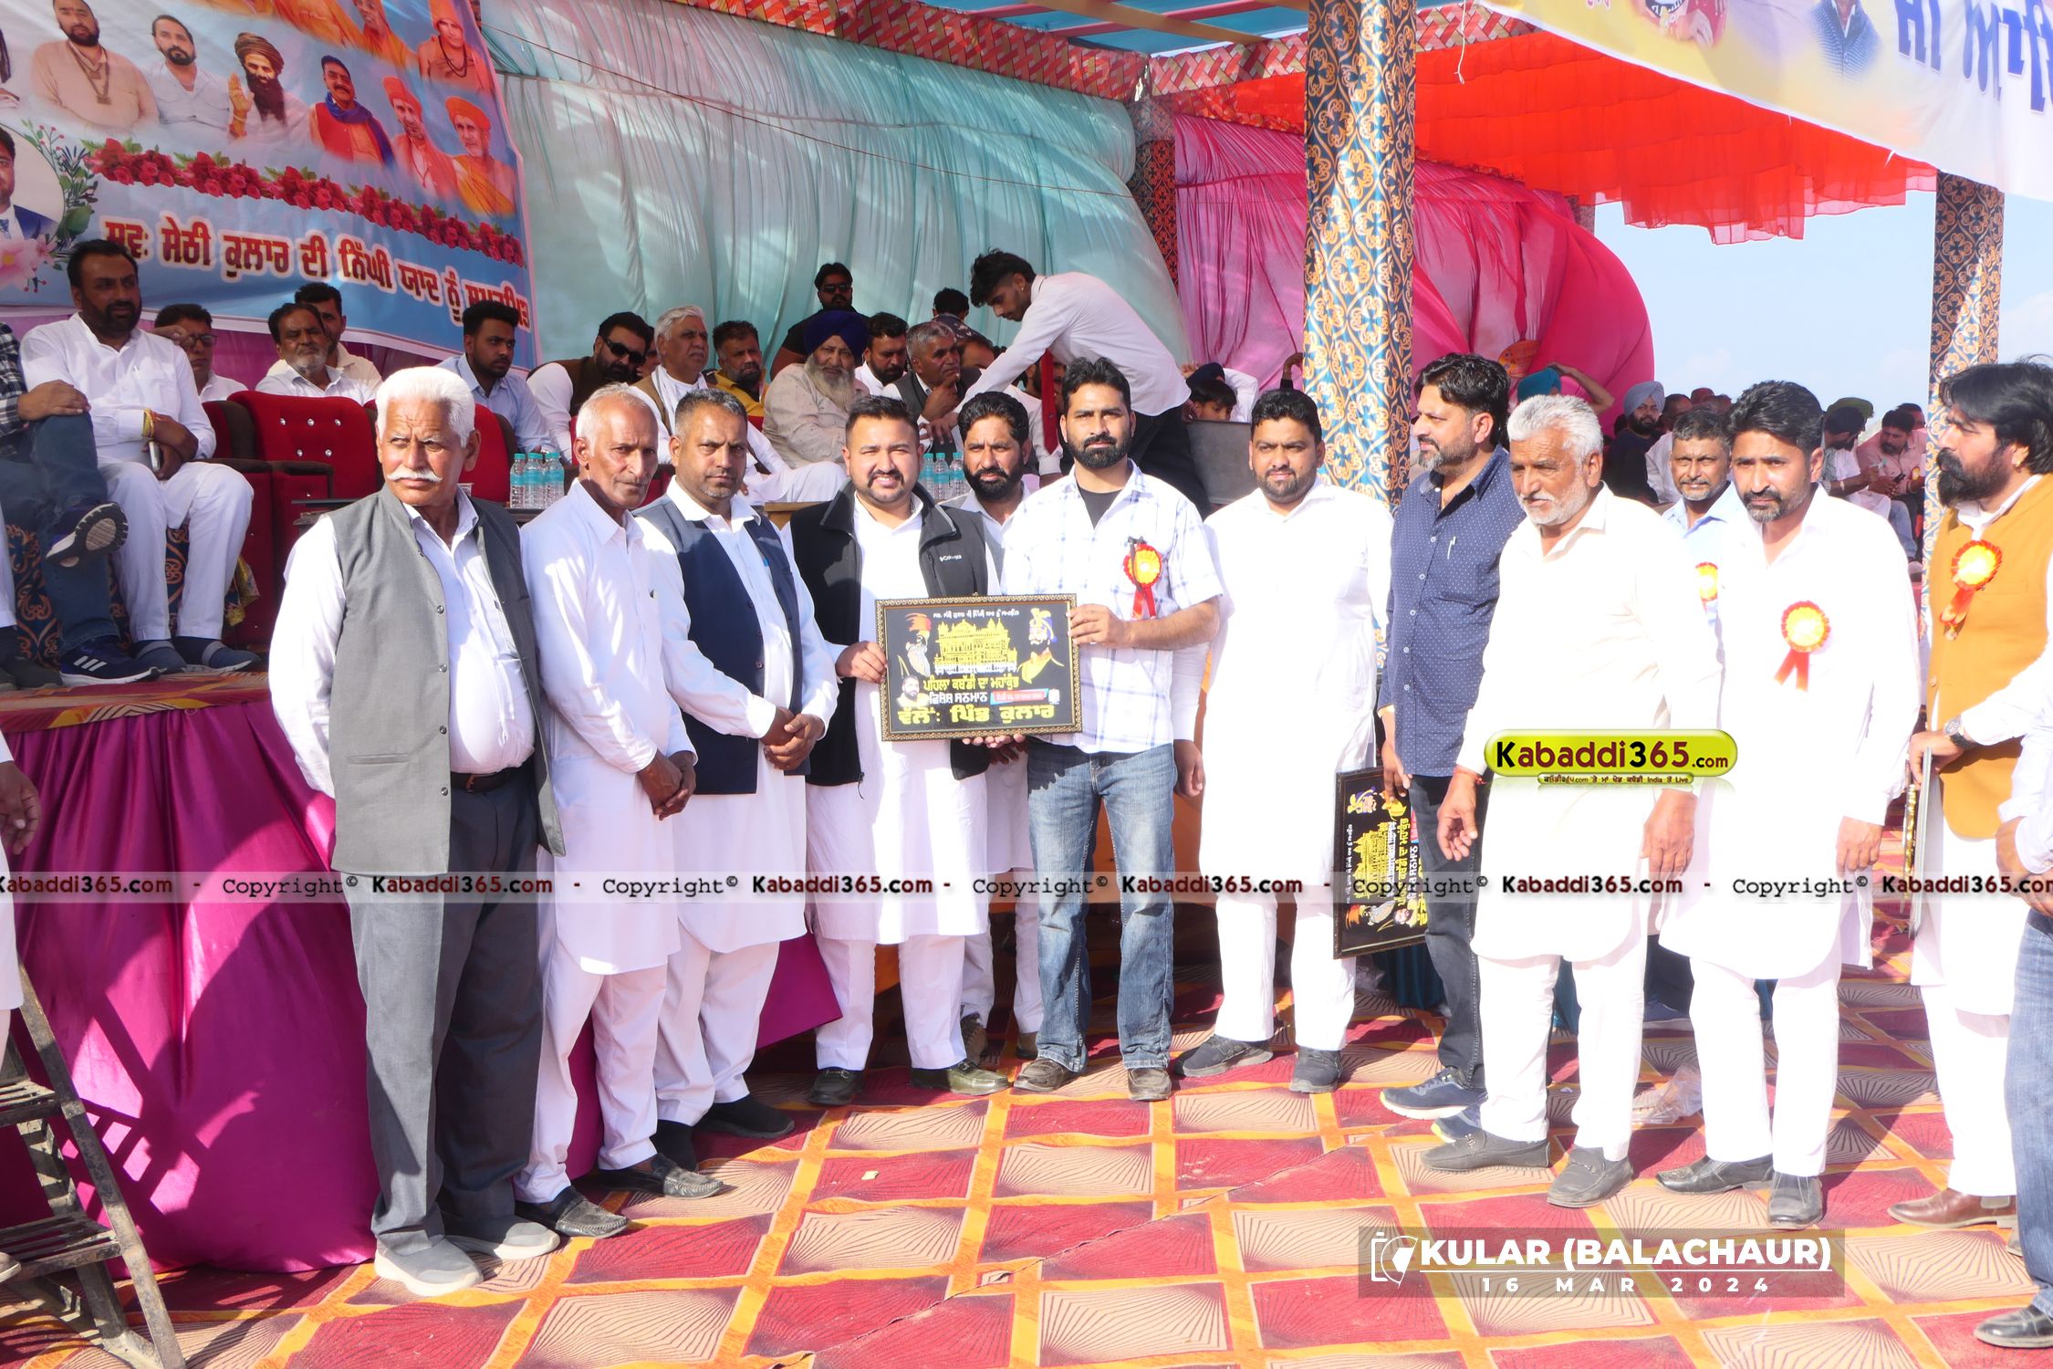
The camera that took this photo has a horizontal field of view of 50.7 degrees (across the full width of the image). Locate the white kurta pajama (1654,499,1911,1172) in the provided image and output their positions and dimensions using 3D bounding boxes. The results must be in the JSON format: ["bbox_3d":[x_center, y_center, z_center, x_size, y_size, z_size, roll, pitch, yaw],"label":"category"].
[{"bbox_3d":[1.600,0.295,4.578,0.550,1.430,0.370,4,6,33],"label":"white kurta pajama"}]

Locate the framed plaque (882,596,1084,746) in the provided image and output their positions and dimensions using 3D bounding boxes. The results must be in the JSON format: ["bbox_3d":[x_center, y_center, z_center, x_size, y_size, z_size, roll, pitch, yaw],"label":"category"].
[{"bbox_3d":[-0.111,-0.037,5.050,0.475,0.325,0.025,-2,-3,-6],"label":"framed plaque"}]

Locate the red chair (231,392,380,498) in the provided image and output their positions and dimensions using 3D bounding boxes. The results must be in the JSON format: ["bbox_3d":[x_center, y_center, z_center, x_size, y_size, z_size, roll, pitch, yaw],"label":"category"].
[{"bbox_3d":[-2.271,-0.529,7.050,0.600,0.830,0.620,-8,10,-44],"label":"red chair"}]

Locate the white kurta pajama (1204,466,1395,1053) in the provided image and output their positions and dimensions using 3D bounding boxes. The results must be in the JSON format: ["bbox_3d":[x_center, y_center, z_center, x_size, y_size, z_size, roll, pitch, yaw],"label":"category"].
[{"bbox_3d":[0.679,0.211,5.474,0.520,1.440,0.350,2,7,22],"label":"white kurta pajama"}]

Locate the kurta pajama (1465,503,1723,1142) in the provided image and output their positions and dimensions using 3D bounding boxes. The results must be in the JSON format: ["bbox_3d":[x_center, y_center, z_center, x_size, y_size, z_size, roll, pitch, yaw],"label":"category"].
[{"bbox_3d":[1.213,0.302,4.703,0.560,1.440,0.360,5,8,40],"label":"kurta pajama"}]

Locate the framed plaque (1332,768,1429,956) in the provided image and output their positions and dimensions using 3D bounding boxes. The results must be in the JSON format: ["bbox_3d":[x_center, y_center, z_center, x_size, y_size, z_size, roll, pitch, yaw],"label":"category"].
[{"bbox_3d":[0.915,0.440,5.470,0.330,0.470,0.030,-4,7,-32],"label":"framed plaque"}]

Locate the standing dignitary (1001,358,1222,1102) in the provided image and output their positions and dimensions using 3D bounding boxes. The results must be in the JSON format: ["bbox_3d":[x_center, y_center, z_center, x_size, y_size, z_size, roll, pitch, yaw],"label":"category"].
[{"bbox_3d":[0.210,0.111,5.403,0.550,1.800,0.420,1,6,12],"label":"standing dignitary"}]

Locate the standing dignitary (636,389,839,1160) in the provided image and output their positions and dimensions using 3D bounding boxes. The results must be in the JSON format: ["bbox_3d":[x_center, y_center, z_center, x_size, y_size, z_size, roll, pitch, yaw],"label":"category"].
[{"bbox_3d":[-0.670,0.190,5.000,0.560,1.740,0.420,-4,7,-35],"label":"standing dignitary"}]

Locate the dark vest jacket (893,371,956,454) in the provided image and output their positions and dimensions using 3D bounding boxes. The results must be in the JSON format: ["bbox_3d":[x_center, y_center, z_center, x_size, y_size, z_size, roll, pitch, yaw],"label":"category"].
[{"bbox_3d":[-0.386,-0.996,8.600,0.480,0.600,0.300,-6,9,-35],"label":"dark vest jacket"}]

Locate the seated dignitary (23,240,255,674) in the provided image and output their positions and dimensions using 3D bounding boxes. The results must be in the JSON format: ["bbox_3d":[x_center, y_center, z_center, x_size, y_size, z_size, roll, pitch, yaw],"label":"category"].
[{"bbox_3d":[-2.451,-0.627,6.100,0.580,1.200,0.750,-7,10,-40],"label":"seated dignitary"}]

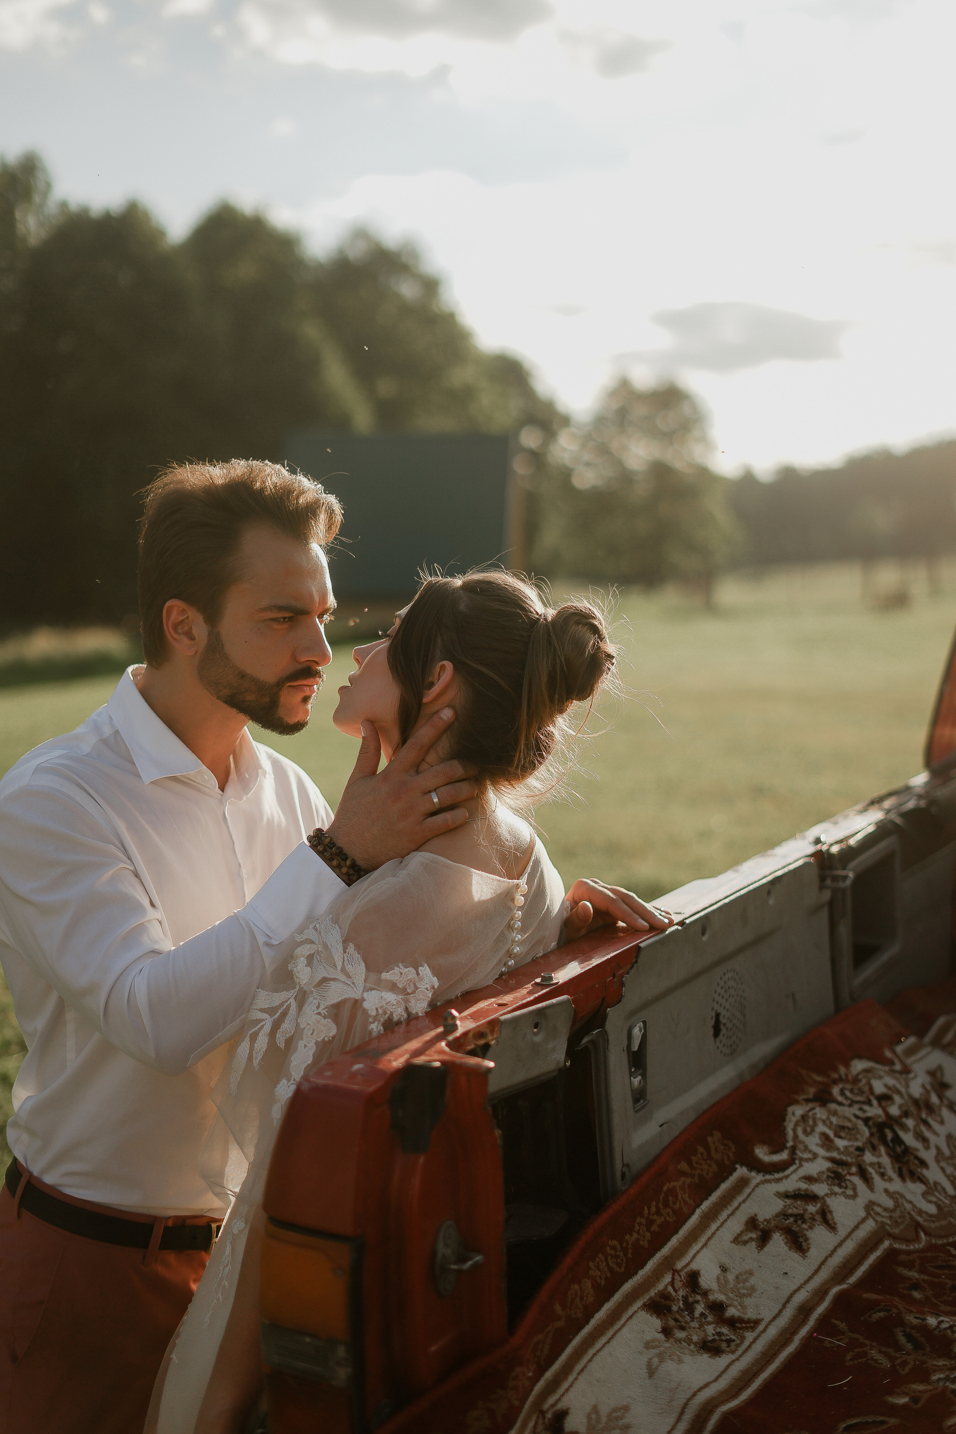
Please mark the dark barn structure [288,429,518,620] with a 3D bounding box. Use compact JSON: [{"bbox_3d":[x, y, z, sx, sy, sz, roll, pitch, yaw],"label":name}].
[{"bbox_3d":[-2.330,-5.800,60.000,6.800,5.550,5.200,0,5,4],"label":"dark barn structure"}]

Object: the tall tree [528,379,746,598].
[{"bbox_3d":[7.600,-11.050,95.000,9.900,10.400,9.500,0,4,0],"label":"tall tree"}]

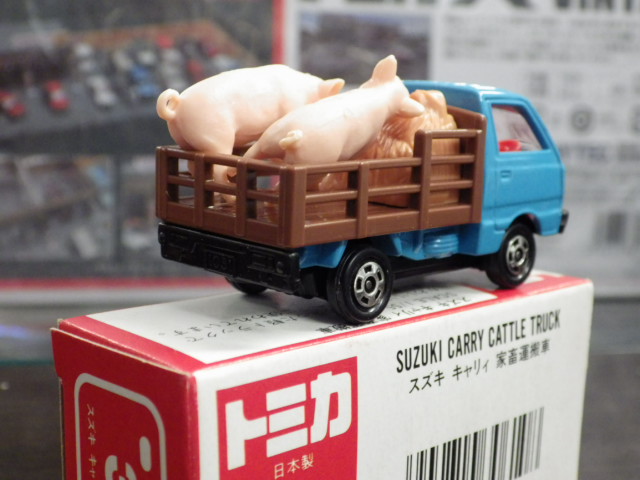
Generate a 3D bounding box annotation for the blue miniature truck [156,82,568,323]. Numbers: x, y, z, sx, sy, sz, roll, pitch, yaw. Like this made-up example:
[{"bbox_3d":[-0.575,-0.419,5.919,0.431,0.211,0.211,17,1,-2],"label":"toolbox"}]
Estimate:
[{"bbox_3d":[0.008,-0.007,0.155,0.059,0.030,0.026,-8,14,-44],"label":"blue miniature truck"}]

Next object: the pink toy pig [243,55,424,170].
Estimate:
[{"bbox_3d":[0.004,-0.013,0.141,0.011,0.021,0.030,9,13,35],"label":"pink toy pig"}]

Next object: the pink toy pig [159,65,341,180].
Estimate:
[{"bbox_3d":[-0.008,-0.014,0.147,0.032,0.019,0.010,-7,14,-40],"label":"pink toy pig"}]

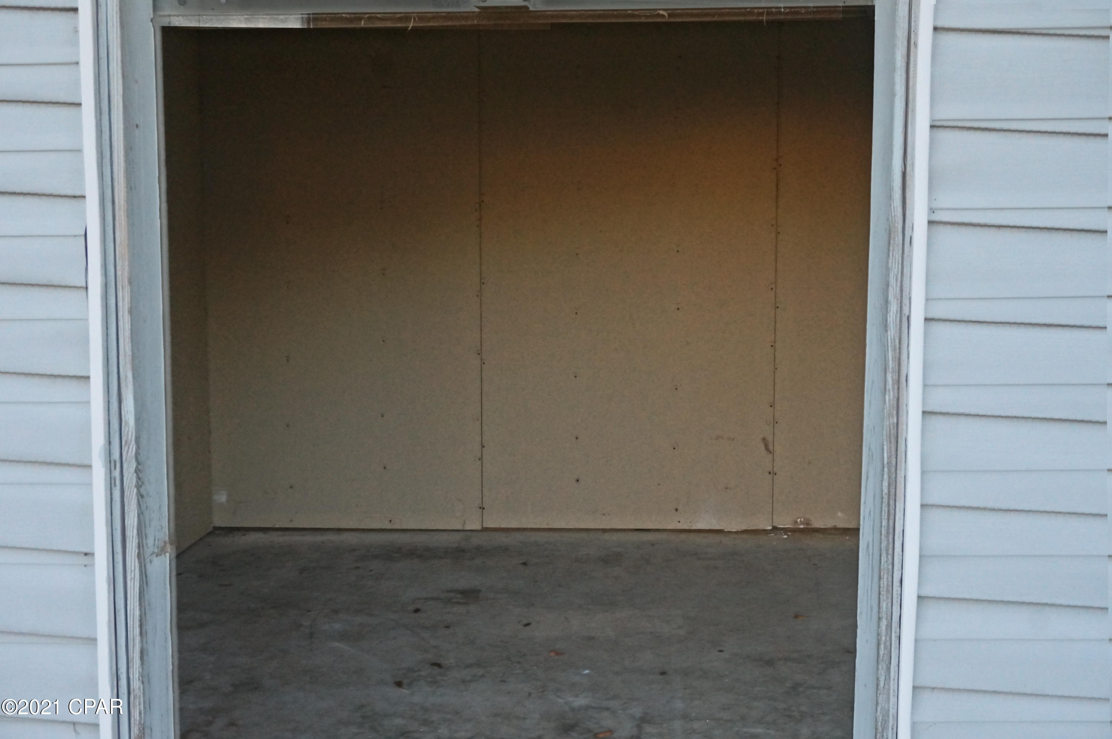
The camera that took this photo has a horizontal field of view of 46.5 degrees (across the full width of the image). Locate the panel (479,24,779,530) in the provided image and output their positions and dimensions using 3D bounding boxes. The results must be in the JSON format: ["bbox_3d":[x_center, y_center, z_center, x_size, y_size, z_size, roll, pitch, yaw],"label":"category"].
[{"bbox_3d":[0.298,-0.534,5.352,1.219,2.420,0.015,0,5,2],"label":"panel"}]

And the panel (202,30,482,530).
[{"bbox_3d":[-0.906,-0.535,5.386,1.190,2.420,0.015,0,5,2],"label":"panel"}]

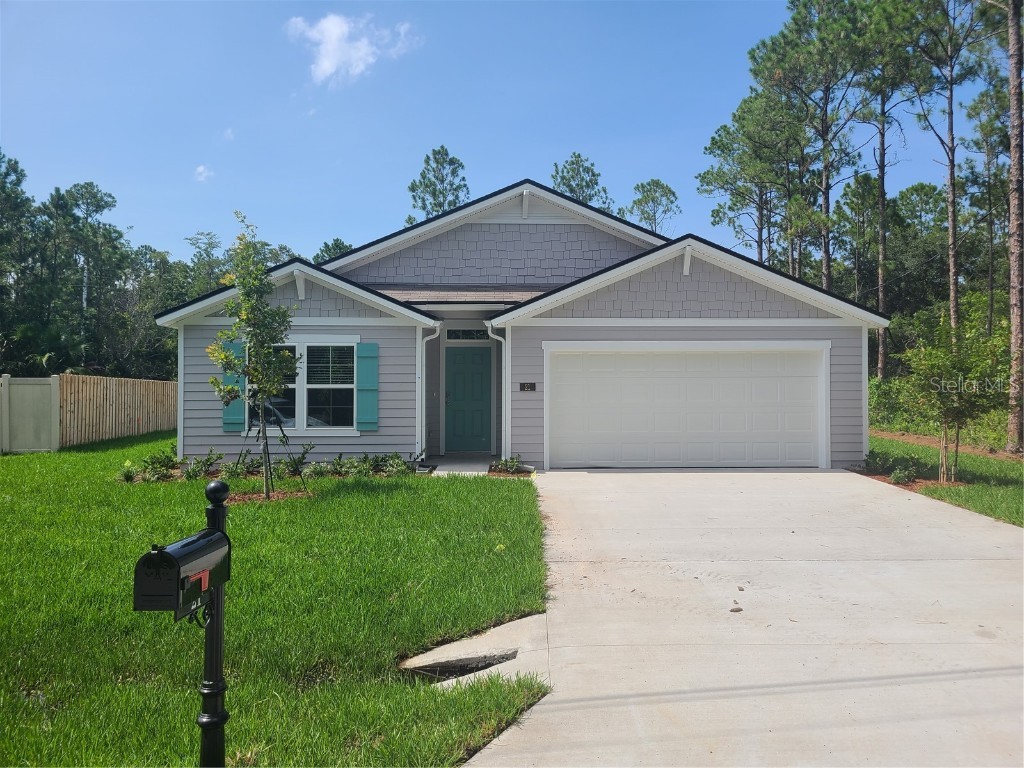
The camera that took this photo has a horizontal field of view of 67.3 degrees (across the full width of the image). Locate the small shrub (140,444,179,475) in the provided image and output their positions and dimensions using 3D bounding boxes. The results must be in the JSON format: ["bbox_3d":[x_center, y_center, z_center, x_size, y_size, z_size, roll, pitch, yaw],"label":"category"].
[{"bbox_3d":[-6.050,1.296,13.200,0.652,0.499,0.520,0,0,0],"label":"small shrub"}]

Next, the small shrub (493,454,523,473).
[{"bbox_3d":[-0.078,1.370,13.250,0.517,0.301,0.439,0,0,0],"label":"small shrub"}]

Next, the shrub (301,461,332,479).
[{"bbox_3d":[-3.250,1.429,12.850,0.501,0.292,0.426,0,0,0],"label":"shrub"}]

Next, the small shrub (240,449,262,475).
[{"bbox_3d":[-4.471,1.325,13.150,0.410,0.431,0.349,0,0,0],"label":"small shrub"}]

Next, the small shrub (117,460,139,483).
[{"bbox_3d":[-6.299,1.433,12.600,0.360,0.350,0.360,0,0,0],"label":"small shrub"}]

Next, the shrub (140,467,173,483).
[{"bbox_3d":[-5.824,1.483,12.600,0.524,0.254,0.446,0,0,0],"label":"shrub"}]

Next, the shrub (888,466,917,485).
[{"bbox_3d":[6.347,1.487,12.500,0.455,0.284,0.387,0,0,0],"label":"shrub"}]

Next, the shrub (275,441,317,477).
[{"bbox_3d":[-3.671,1.286,13.100,0.681,0.562,0.520,0,0,0],"label":"shrub"}]

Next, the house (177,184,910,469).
[{"bbox_3d":[0.190,-1.170,20.000,12.680,5.450,13.400,0,0,0],"label":"house"}]

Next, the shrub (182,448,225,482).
[{"bbox_3d":[-5.174,1.350,12.900,0.704,0.521,0.520,0,0,0],"label":"shrub"}]

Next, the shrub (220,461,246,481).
[{"bbox_3d":[-4.617,1.434,12.750,0.431,0.322,0.366,0,0,0],"label":"shrub"}]

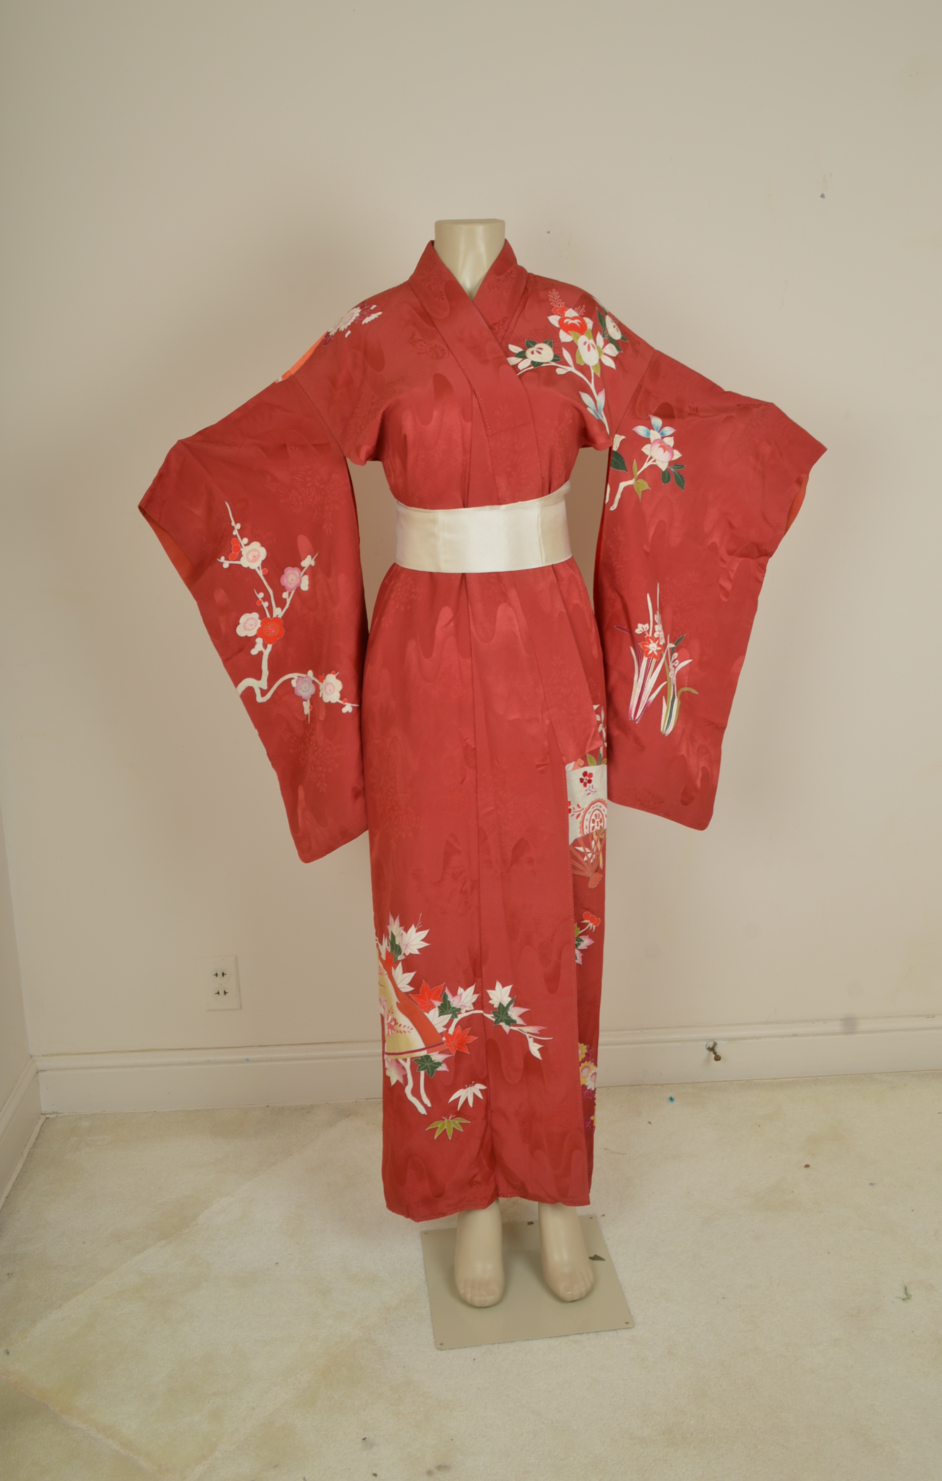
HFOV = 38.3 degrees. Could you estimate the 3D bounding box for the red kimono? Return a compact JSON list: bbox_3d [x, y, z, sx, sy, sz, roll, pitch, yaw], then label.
[{"bbox_3d":[0.032,0.018,2.027,0.981,1.452,0.370,-3,15,-4],"label":"red kimono"}]

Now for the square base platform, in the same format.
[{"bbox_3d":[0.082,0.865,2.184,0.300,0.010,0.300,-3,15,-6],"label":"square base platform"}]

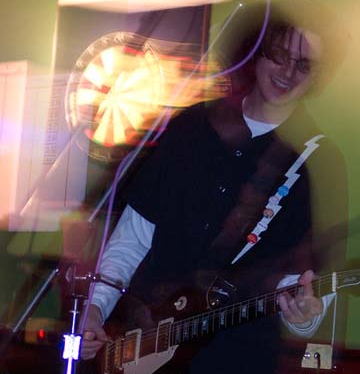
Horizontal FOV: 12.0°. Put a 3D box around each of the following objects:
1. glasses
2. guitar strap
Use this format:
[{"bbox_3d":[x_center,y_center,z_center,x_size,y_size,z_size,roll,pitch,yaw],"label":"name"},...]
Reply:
[{"bbox_3d":[0.251,-0.311,4.126,0.136,0.042,0.135,22,6,-12],"label":"glasses"},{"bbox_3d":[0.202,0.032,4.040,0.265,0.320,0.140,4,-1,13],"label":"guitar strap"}]

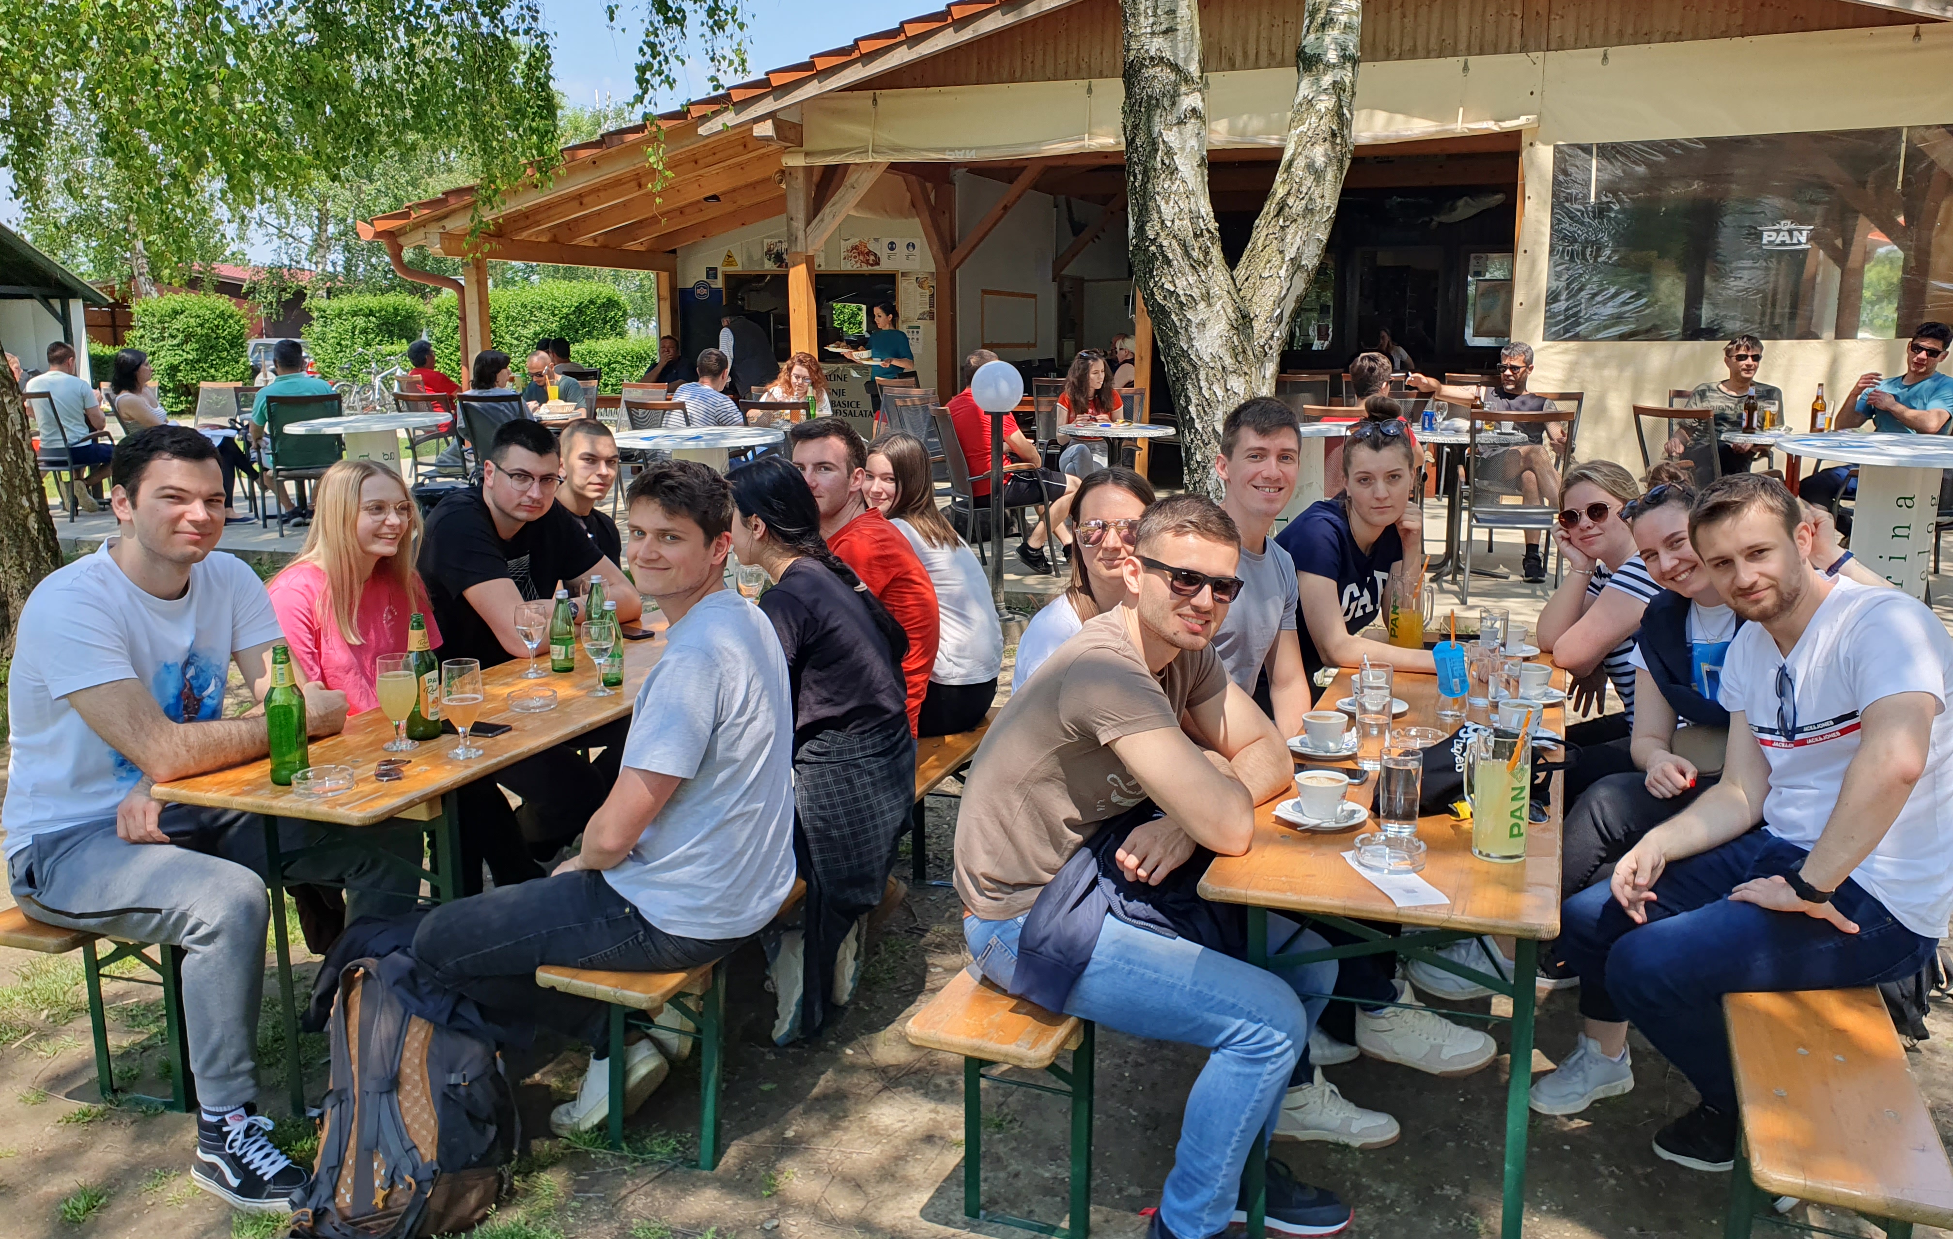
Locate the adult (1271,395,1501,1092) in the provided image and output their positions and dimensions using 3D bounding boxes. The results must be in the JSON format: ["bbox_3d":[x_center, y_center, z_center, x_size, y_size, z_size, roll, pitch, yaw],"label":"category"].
[{"bbox_3d":[0.795,0.171,3.666,0.760,1.400,0.520,9,15,39],"label":"adult"}]

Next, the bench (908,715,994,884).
[{"bbox_3d":[-0.320,0.690,3.682,0.255,0.470,2.160,3,12,19],"label":"bench"}]

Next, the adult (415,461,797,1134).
[{"bbox_3d":[-0.712,0.383,2.897,0.780,1.385,0.540,3,12,19],"label":"adult"}]

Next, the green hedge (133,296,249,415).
[{"bbox_3d":[-14.267,-4.820,26.374,2.000,2.120,1.900,-6,13,-27],"label":"green hedge"}]

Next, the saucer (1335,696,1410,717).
[{"bbox_3d":[0.868,0.192,3.210,0.157,0.022,0.157,0,10,0],"label":"saucer"}]

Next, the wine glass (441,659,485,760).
[{"bbox_3d":[-1.067,0.185,3.022,0.084,0.188,0.084,-1,11,0],"label":"wine glass"}]

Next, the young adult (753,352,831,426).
[{"bbox_3d":[-1.137,-1.039,9.150,0.520,1.230,0.720,2,11,11],"label":"young adult"}]

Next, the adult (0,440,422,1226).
[{"bbox_3d":[-1.525,0.324,2.955,0.820,1.410,0.570,6,13,26],"label":"adult"}]

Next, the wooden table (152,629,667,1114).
[{"bbox_3d":[-0.970,0.511,3.711,0.500,0.770,2.200,3,11,16],"label":"wooden table"}]

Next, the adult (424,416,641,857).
[{"bbox_3d":[-1.219,0.121,4.217,0.720,1.400,0.600,7,14,35],"label":"adult"}]

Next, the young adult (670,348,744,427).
[{"bbox_3d":[-1.552,-0.933,8.550,0.520,1.260,0.720,3,12,17],"label":"young adult"}]

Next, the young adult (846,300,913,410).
[{"bbox_3d":[-0.866,-1.976,13.056,0.580,1.660,0.500,-6,12,-29],"label":"young adult"}]

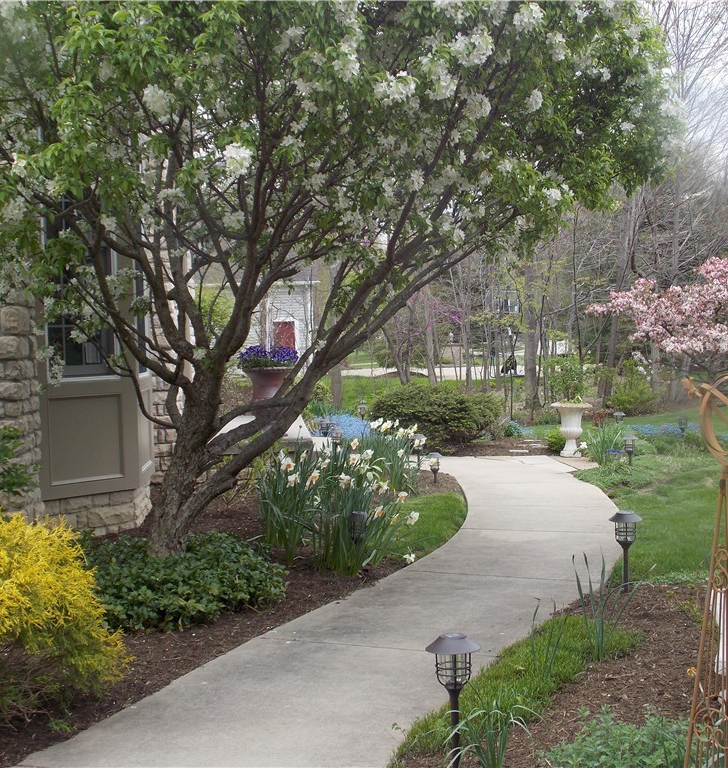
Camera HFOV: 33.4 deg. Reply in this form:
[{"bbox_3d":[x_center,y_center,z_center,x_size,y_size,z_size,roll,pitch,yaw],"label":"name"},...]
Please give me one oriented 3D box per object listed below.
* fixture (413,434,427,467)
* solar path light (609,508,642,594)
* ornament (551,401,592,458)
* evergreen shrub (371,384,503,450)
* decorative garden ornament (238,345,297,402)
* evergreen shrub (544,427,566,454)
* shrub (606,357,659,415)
[{"bbox_3d":[0.648,0.785,14.100,0.170,0.400,0.170,-1,2,3],"label":"fixture"},{"bbox_3d":[1.404,0.895,6.500,0.172,0.440,0.172,-1,2,12],"label":"solar path light"},{"bbox_3d":[2.504,0.554,14.600,0.490,0.680,0.490,-1,2,10],"label":"ornament"},{"bbox_3d":[1.010,0.453,16.900,1.800,0.920,1.600,-1,2,3],"label":"evergreen shrub"},{"bbox_3d":[-1.084,-0.028,13.700,0.680,0.840,0.660,-2,2,-5],"label":"decorative garden ornament"},{"bbox_3d":[2.413,0.702,15.200,0.340,0.370,0.340,-1,2,9],"label":"evergreen shrub"},{"bbox_3d":[5.266,0.049,23.700,1.080,1.120,1.000,-1,2,13],"label":"shrub"}]

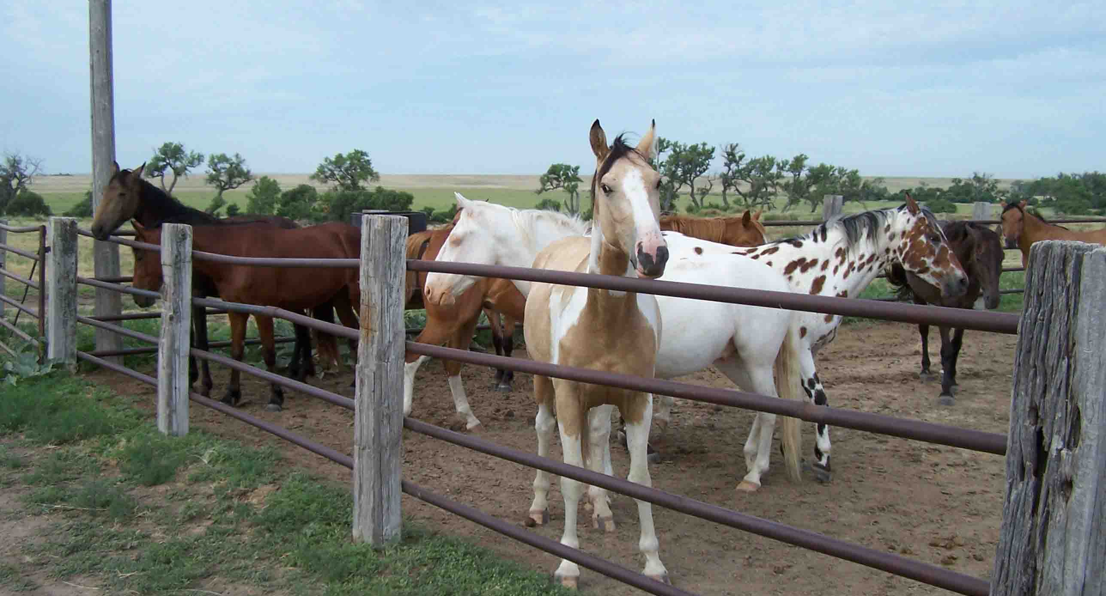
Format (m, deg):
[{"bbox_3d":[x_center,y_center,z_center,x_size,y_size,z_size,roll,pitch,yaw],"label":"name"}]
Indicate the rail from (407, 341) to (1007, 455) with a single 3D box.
[{"bbox_3d":[0.323,0.341,4.779,0.058,0.058,3.099,-5,7,-42],"label":"rail"}]

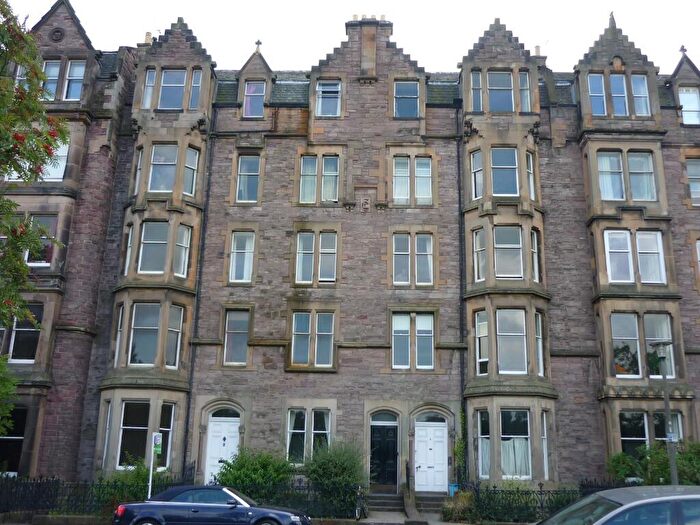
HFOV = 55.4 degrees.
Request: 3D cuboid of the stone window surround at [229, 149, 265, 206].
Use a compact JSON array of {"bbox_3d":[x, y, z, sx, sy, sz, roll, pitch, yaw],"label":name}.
[{"bbox_3d":[-4.304,-3.549,28.202,1.432,2.630,0.300,1,-16,1],"label":"stone window surround"}]

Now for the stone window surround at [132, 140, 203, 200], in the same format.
[{"bbox_3d":[-7.666,-3.707,27.741,3.091,2.698,0.970,1,-16,1],"label":"stone window surround"}]

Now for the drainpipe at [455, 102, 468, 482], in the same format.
[{"bbox_3d":[4.436,0.691,26.676,0.150,15.822,0.150,1,-16,1],"label":"drainpipe"}]

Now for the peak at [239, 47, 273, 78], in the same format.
[{"bbox_3d":[-4.124,-8.807,29.742,1.477,1.610,0.400,1,-16,1],"label":"peak"}]

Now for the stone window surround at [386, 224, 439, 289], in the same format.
[{"bbox_3d":[2.551,-0.209,27.152,2.061,2.721,0.300,1,-16,1],"label":"stone window surround"}]

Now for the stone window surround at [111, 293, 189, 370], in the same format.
[{"bbox_3d":[-8.149,2.861,26.981,3.050,3.171,0.900,1,-16,2],"label":"stone window surround"}]

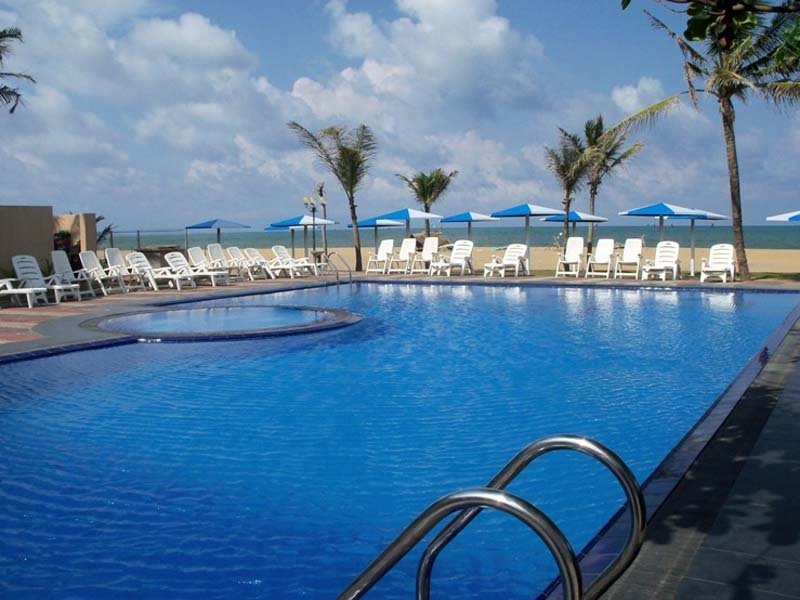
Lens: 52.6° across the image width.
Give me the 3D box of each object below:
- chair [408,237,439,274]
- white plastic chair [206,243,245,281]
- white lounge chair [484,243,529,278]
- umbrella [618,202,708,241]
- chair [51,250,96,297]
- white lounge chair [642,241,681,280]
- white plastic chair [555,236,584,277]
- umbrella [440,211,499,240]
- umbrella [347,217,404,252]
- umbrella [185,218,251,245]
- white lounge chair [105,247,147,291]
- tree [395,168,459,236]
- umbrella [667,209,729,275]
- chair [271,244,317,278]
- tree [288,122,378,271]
[{"bbox_3d":[0.769,-1.358,25.400,0.650,1.100,0.880,2,6,28],"label":"chair"},{"bbox_3d":[-5.091,-1.074,23.600,0.850,1.080,0.650,2,6,30],"label":"white plastic chair"},{"bbox_3d":[3.080,-1.143,23.632,0.660,0.890,1.450,3,6,35],"label":"white lounge chair"},{"bbox_3d":[7.116,-1.571,21.992,2.450,2.130,2.450,-1,5,0],"label":"umbrella"},{"bbox_3d":[-7.124,-0.553,17.522,0.820,1.030,0.630,2,6,28],"label":"chair"},{"bbox_3d":[6.846,-1.026,21.173,0.660,0.980,1.400,3,6,34],"label":"white lounge chair"},{"bbox_3d":[4.936,-1.226,23.350,0.650,1.120,0.880,2,6,28],"label":"white plastic chair"},{"bbox_3d":[2.543,-2.104,29.600,2.300,2.230,2.300,2,6,28],"label":"umbrella"},{"bbox_3d":[-0.950,-2.240,33.592,2.450,2.130,2.450,-1,5,0],"label":"umbrella"},{"bbox_3d":[-6.417,-1.803,28.600,2.350,2.130,2.350,-1,5,0],"label":"umbrella"},{"bbox_3d":[-7.037,-0.787,20.700,0.880,1.070,0.650,2,6,30],"label":"white lounge chair"},{"bbox_3d":[0.999,-3.054,30.500,2.400,3.810,2.300,-1,5,0],"label":"tree"},{"bbox_3d":[9.402,-1.848,26.000,2.350,2.150,2.350,2,6,28],"label":"umbrella"},{"bbox_3d":[-3.055,-1.212,25.126,1.600,0.900,0.700,2,6,28],"label":"chair"},{"bbox_3d":[-2.165,-3.497,27.346,2.950,5.080,2.800,-1,5,0],"label":"tree"}]

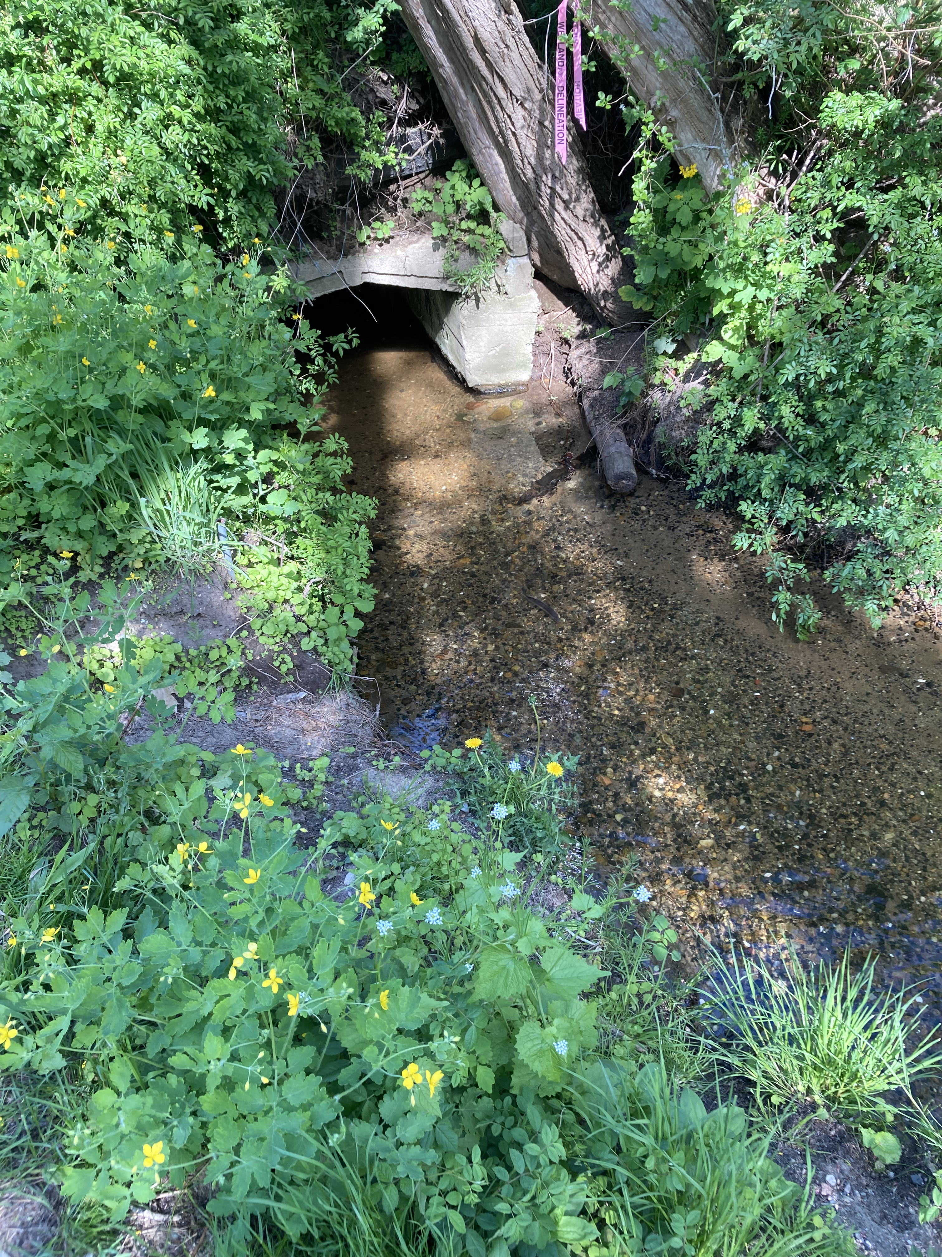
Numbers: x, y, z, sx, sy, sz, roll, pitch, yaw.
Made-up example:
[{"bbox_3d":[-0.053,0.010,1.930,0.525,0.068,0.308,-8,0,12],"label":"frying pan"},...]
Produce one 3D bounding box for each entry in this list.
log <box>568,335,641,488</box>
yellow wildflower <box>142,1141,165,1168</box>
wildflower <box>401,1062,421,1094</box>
[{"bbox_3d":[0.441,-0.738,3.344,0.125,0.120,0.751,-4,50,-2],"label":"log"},{"bbox_3d":[-0.319,0.527,1.020,0.024,0.012,0.027,-10,63,-22],"label":"yellow wildflower"},{"bbox_3d":[-0.062,0.463,1.050,0.025,0.012,0.027,-13,71,-31],"label":"wildflower"}]

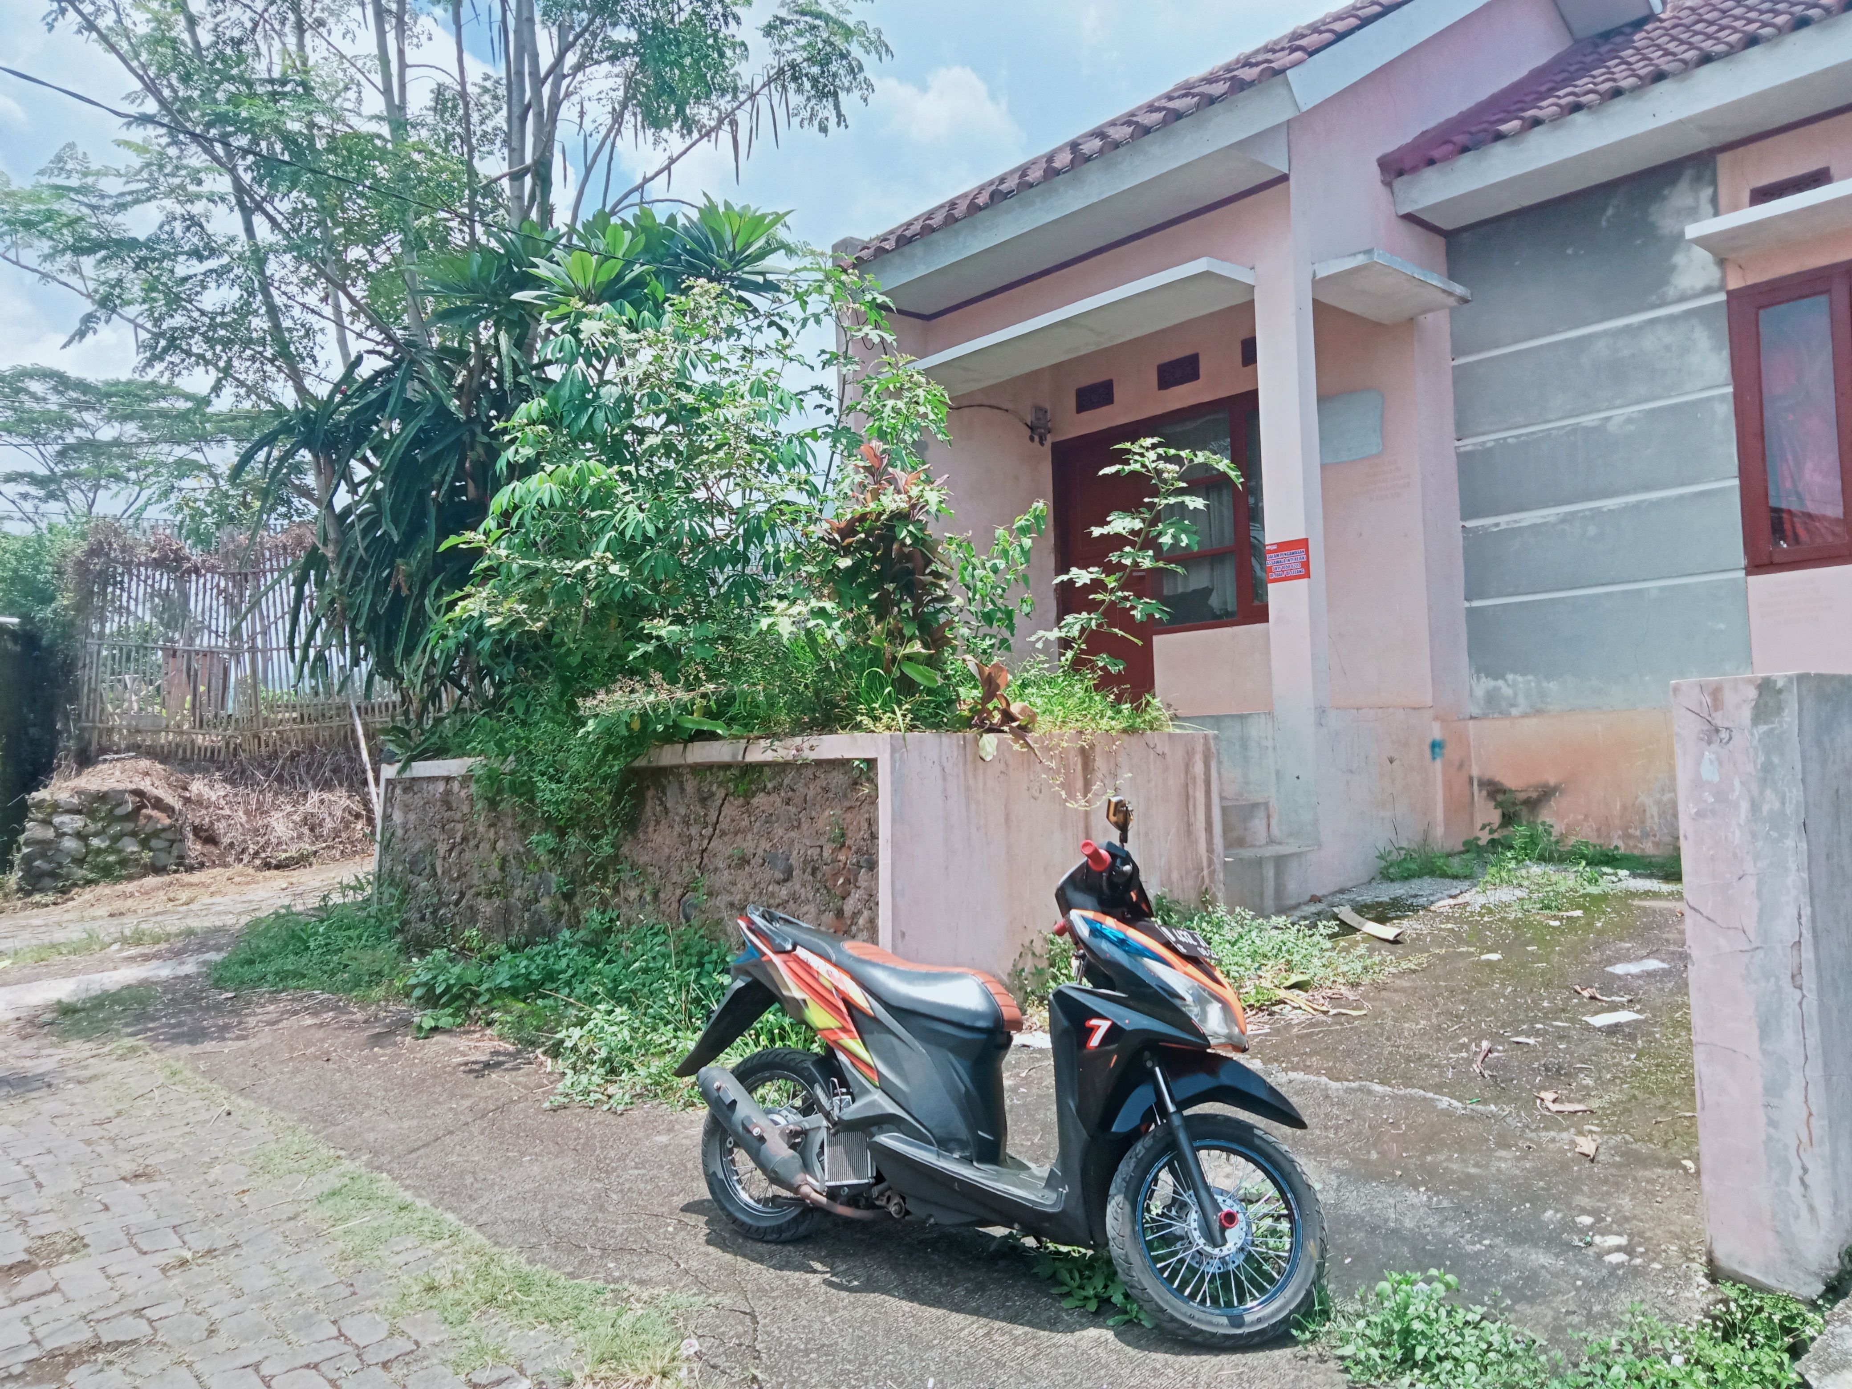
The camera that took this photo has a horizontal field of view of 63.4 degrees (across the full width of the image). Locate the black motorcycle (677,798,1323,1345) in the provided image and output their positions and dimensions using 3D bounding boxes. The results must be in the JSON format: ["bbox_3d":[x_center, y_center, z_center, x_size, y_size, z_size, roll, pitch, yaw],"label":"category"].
[{"bbox_3d":[0.065,0.870,3.810,1.890,1.170,0.650,-4,-5,35],"label":"black motorcycle"}]

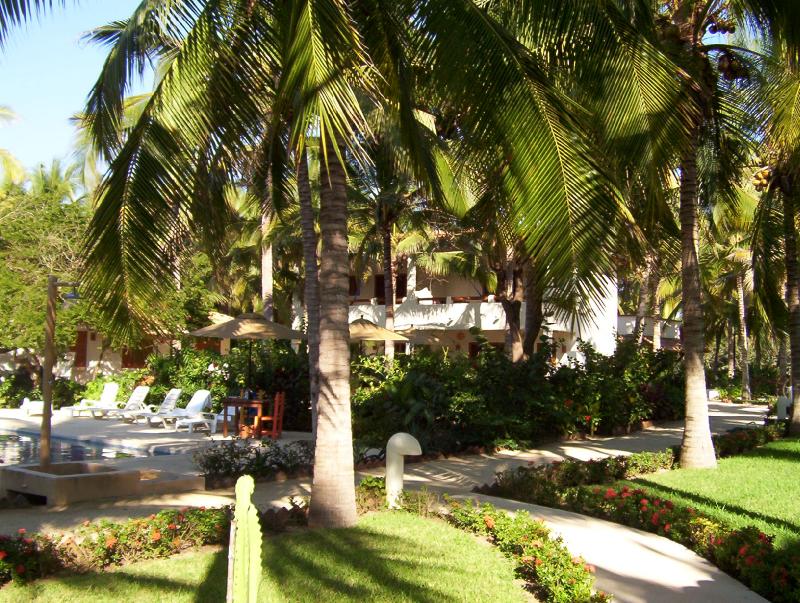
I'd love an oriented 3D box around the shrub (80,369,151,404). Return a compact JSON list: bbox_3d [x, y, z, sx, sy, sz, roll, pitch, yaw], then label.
[{"bbox_3d":[-8.533,2.644,24.880,2.050,1.200,1.500,1,-4,-17],"label":"shrub"}]

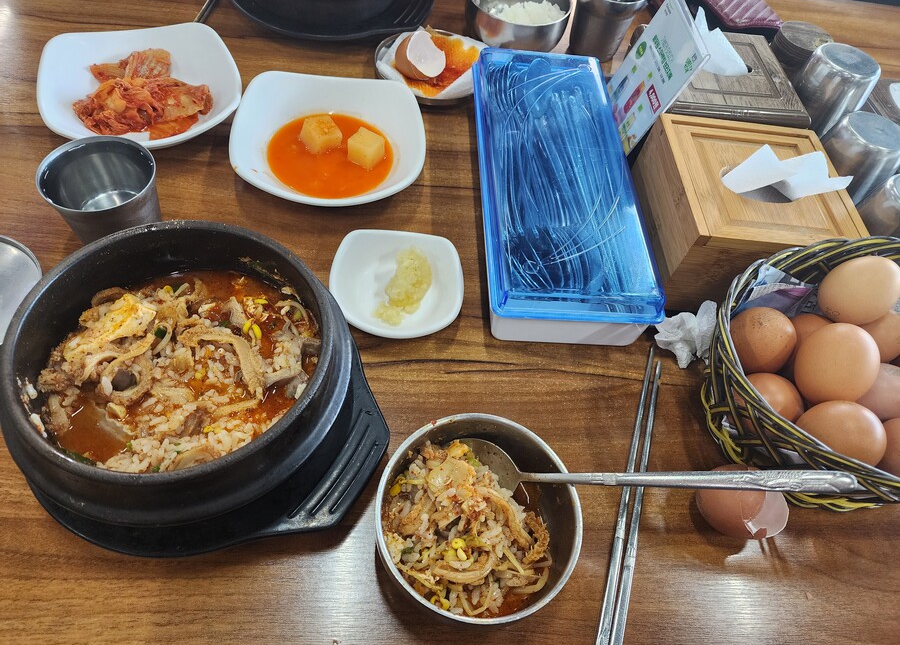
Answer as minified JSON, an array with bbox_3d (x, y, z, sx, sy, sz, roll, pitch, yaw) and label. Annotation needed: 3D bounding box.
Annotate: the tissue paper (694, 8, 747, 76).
[{"bbox_3d":[0.227,-0.231,0.495,0.072,0.048,0.036,3,57,-7],"label":"tissue paper"}]

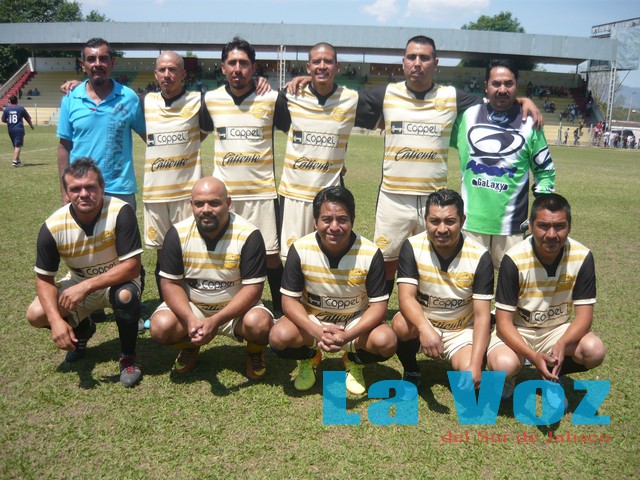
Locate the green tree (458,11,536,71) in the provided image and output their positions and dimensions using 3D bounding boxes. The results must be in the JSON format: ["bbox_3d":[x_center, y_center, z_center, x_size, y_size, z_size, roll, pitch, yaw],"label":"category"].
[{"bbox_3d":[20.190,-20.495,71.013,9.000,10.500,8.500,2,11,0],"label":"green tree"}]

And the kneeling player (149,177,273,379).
[{"bbox_3d":[-0.536,0.163,3.176,0.570,0.940,0.680,0,11,-9],"label":"kneeling player"}]

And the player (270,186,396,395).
[{"bbox_3d":[0.072,0.205,3.066,0.590,0.940,0.680,2,11,0],"label":"player"}]

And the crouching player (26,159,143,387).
[{"bbox_3d":[-1.135,0.127,3.072,0.550,1.010,0.700,-1,11,-14],"label":"crouching player"}]

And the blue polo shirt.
[{"bbox_3d":[-1.307,-0.613,3.650,0.500,0.660,0.270,-1,12,-16],"label":"blue polo shirt"}]

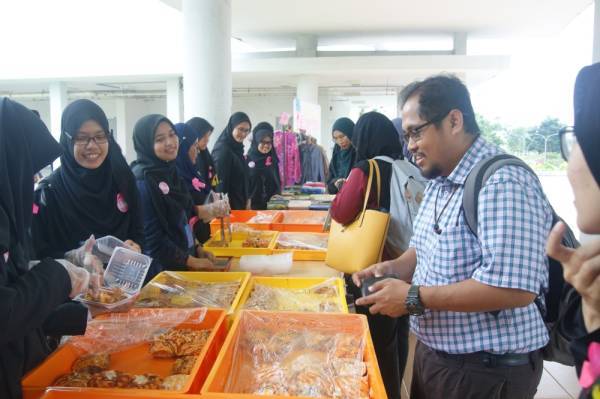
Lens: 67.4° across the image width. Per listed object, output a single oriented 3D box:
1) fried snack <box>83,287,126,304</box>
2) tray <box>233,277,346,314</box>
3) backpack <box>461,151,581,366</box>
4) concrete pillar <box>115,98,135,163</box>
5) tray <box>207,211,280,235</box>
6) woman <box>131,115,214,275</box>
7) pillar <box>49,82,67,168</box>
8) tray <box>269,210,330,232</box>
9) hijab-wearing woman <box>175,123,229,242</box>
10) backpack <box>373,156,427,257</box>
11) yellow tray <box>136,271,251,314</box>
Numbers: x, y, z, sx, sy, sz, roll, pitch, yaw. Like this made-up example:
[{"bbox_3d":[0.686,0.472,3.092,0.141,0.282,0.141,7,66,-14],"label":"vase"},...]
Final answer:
[{"bbox_3d":[-0.574,0.282,1.320,0.125,0.045,0.100,-1,7,-14],"label":"fried snack"},{"bbox_3d":[-0.019,0.426,1.817,0.414,0.075,0.510,1,7,1],"label":"tray"},{"bbox_3d":[0.550,0.145,1.180,0.290,0.480,0.310,0,7,-3],"label":"backpack"},{"bbox_3d":[-7.917,-2.830,19.976,0.420,3.600,0.420,-1,7,-10],"label":"concrete pillar"},{"bbox_3d":[-0.403,0.196,3.445,0.426,0.105,0.522,1,7,3],"label":"tray"},{"bbox_3d":[-0.702,0.320,2.476,0.450,1.570,0.450,3,7,22],"label":"woman"},{"bbox_3d":[-8.234,-2.272,15.269,0.420,3.600,0.420,-1,7,-10],"label":"pillar"},{"bbox_3d":[0.005,0.195,3.476,0.396,0.105,0.522,1,7,3],"label":"tray"},{"bbox_3d":[-0.647,0.277,2.974,0.450,1.540,0.450,1,7,7],"label":"hijab-wearing woman"},{"bbox_3d":[0.526,0.039,2.200,0.250,0.460,0.300,4,8,30],"label":"backpack"},{"bbox_3d":[-0.448,0.415,1.882,0.426,0.075,0.510,1,7,1],"label":"yellow tray"}]

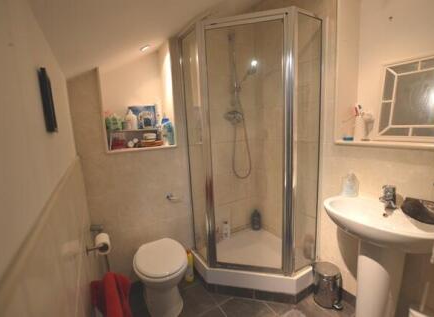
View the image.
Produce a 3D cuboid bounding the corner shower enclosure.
[{"bbox_3d":[0.297,-0.076,1.746,1.039,1.822,0.723,0,8,15],"label":"corner shower enclosure"}]

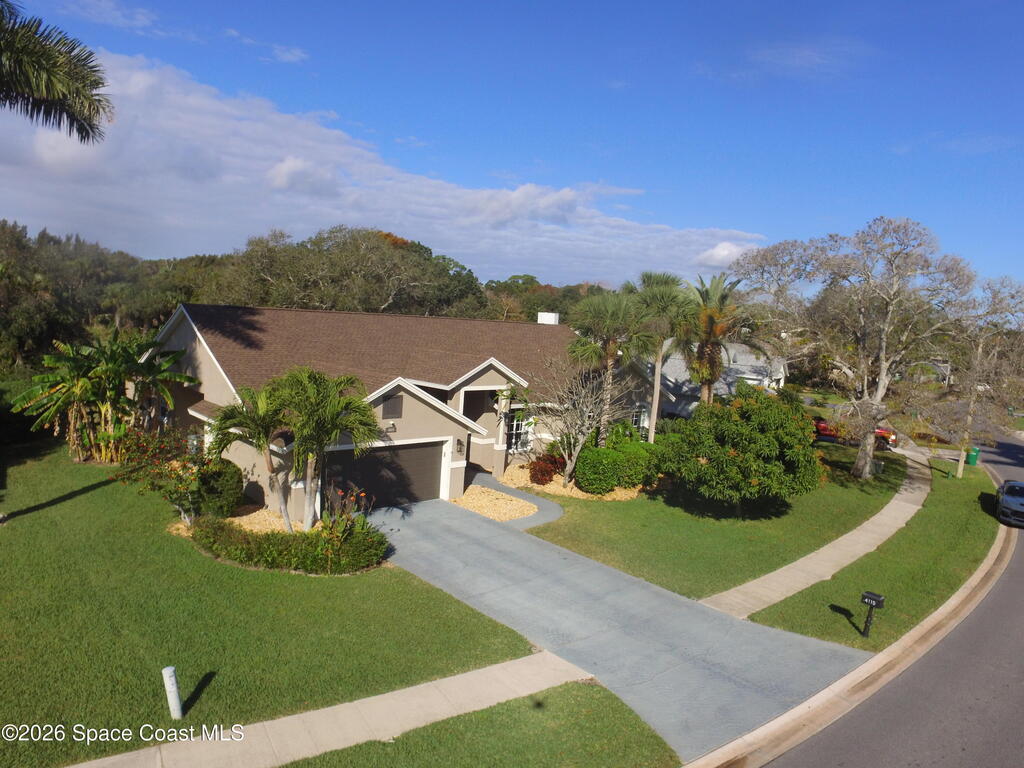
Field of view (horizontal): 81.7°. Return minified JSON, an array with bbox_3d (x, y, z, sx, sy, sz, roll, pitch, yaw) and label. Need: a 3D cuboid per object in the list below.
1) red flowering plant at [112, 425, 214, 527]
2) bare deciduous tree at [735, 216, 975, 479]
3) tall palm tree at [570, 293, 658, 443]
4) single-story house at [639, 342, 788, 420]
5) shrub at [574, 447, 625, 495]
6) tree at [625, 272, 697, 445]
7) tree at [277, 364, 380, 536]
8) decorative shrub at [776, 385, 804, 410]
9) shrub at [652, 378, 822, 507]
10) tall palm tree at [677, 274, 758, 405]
[{"bbox_3d":[-11.016,2.861,18.700,3.000,2.600,2.600,0,5,-30],"label":"red flowering plant"},{"bbox_3d":[18.259,-1.920,32.302,11.300,13.920,10.500,7,5,29],"label":"bare deciduous tree"},{"bbox_3d":[4.707,-0.012,28.413,4.100,8.520,4.100,5,5,9],"label":"tall palm tree"},{"bbox_3d":[19.265,-0.147,58.000,12.500,6.000,16.500,6,5,37],"label":"single-story house"},{"bbox_3d":[3.653,3.632,24.700,2.050,1.800,2.000,4,4,9],"label":"shrub"},{"bbox_3d":[7.781,-0.812,31.000,3.900,10.000,3.900,4,4,14],"label":"tree"},{"bbox_3d":[-5.707,2.073,18.300,3.200,5.000,3.000,2,5,-17],"label":"tree"},{"bbox_3d":[24.950,1.478,53.000,2.400,2.500,2.400,5,5,25],"label":"decorative shrub"},{"bbox_3d":[8.675,2.532,22.618,5.900,5.060,5.600,6,5,21],"label":"shrub"},{"bbox_3d":[9.755,-0.223,28.663,4.100,9.820,4.100,6,5,19],"label":"tall palm tree"}]

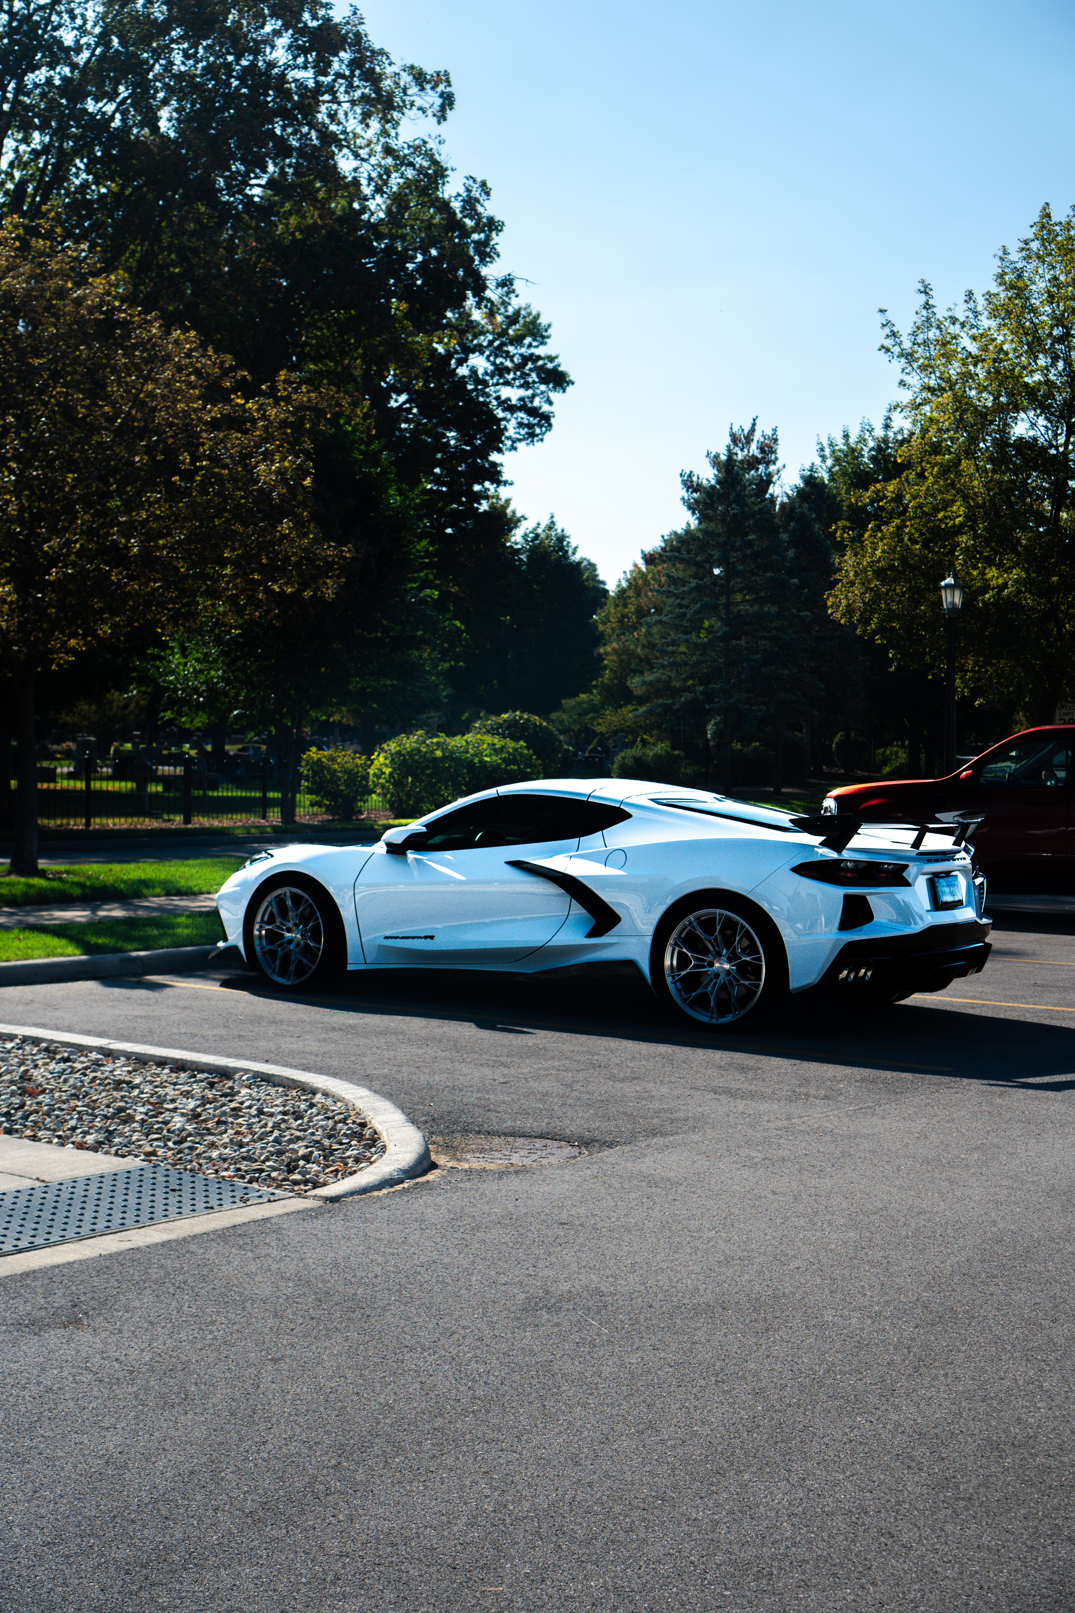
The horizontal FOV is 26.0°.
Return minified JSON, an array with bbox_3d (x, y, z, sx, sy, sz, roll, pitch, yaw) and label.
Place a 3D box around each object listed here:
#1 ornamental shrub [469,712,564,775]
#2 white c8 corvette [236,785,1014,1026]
[{"bbox_3d":[-0.508,-1.131,55.972,2.303,2.312,2.200,0,1,-1],"label":"ornamental shrub"},{"bbox_3d":[0.232,0.456,12.940,4.640,1.235,1.950,2,2,34],"label":"white c8 corvette"}]

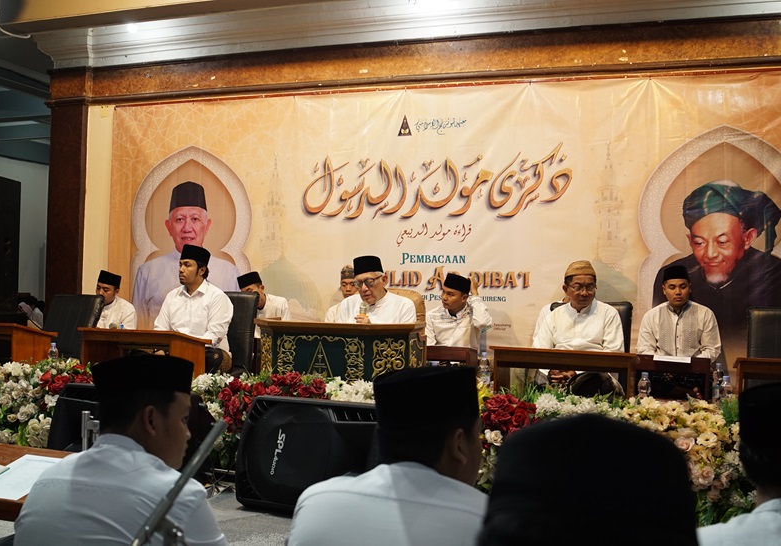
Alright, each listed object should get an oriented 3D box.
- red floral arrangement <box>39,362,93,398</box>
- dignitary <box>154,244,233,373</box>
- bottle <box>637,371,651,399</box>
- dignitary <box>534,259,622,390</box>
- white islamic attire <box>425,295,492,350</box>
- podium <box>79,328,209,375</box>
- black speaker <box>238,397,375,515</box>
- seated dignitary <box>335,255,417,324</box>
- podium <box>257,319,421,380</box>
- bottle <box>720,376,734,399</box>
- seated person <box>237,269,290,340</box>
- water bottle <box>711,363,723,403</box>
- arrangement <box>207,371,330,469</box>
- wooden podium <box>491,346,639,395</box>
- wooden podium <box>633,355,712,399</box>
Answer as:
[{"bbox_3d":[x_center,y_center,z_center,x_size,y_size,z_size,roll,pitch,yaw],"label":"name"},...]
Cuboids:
[{"bbox_3d":[-1.724,0.574,4.250,0.260,0.180,0.190,1,-1,19],"label":"red floral arrangement"},{"bbox_3d":[-1.338,0.256,5.300,0.570,0.880,0.570,1,-1,23],"label":"dignitary"},{"bbox_3d":[1.312,0.626,4.100,0.065,0.230,0.065,1,0,22],"label":"bottle"},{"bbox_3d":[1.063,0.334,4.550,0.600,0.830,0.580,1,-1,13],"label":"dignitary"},{"bbox_3d":[0.471,0.404,5.600,0.500,0.500,0.340,1,-1,13],"label":"white islamic attire"},{"bbox_3d":[-1.526,0.516,4.980,0.710,0.360,0.410,1,-1,19],"label":"podium"},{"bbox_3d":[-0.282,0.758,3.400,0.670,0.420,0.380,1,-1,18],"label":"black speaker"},{"bbox_3d":[-0.120,0.307,5.100,0.600,0.830,0.620,1,0,18],"label":"seated dignitary"},{"bbox_3d":[-0.343,0.504,4.810,1.100,0.430,0.460,1,0,22],"label":"podium"},{"bbox_3d":[1.744,0.650,4.120,0.065,0.230,0.065,1,0,22],"label":"bottle"},{"bbox_3d":[-0.990,0.346,6.170,0.550,0.730,0.620,1,0,35],"label":"seated person"},{"bbox_3d":[1.939,0.650,4.700,0.064,0.233,0.064,1,0,22],"label":"water bottle"},{"bbox_3d":[-0.582,0.690,3.800,0.530,0.420,0.270,1,-1,19],"label":"arrangement"},{"bbox_3d":[0.950,0.578,4.315,0.770,0.337,0.370,1,0,22],"label":"wooden podium"},{"bbox_3d":[1.762,0.644,4.985,0.480,0.270,0.340,1,0,22],"label":"wooden podium"}]

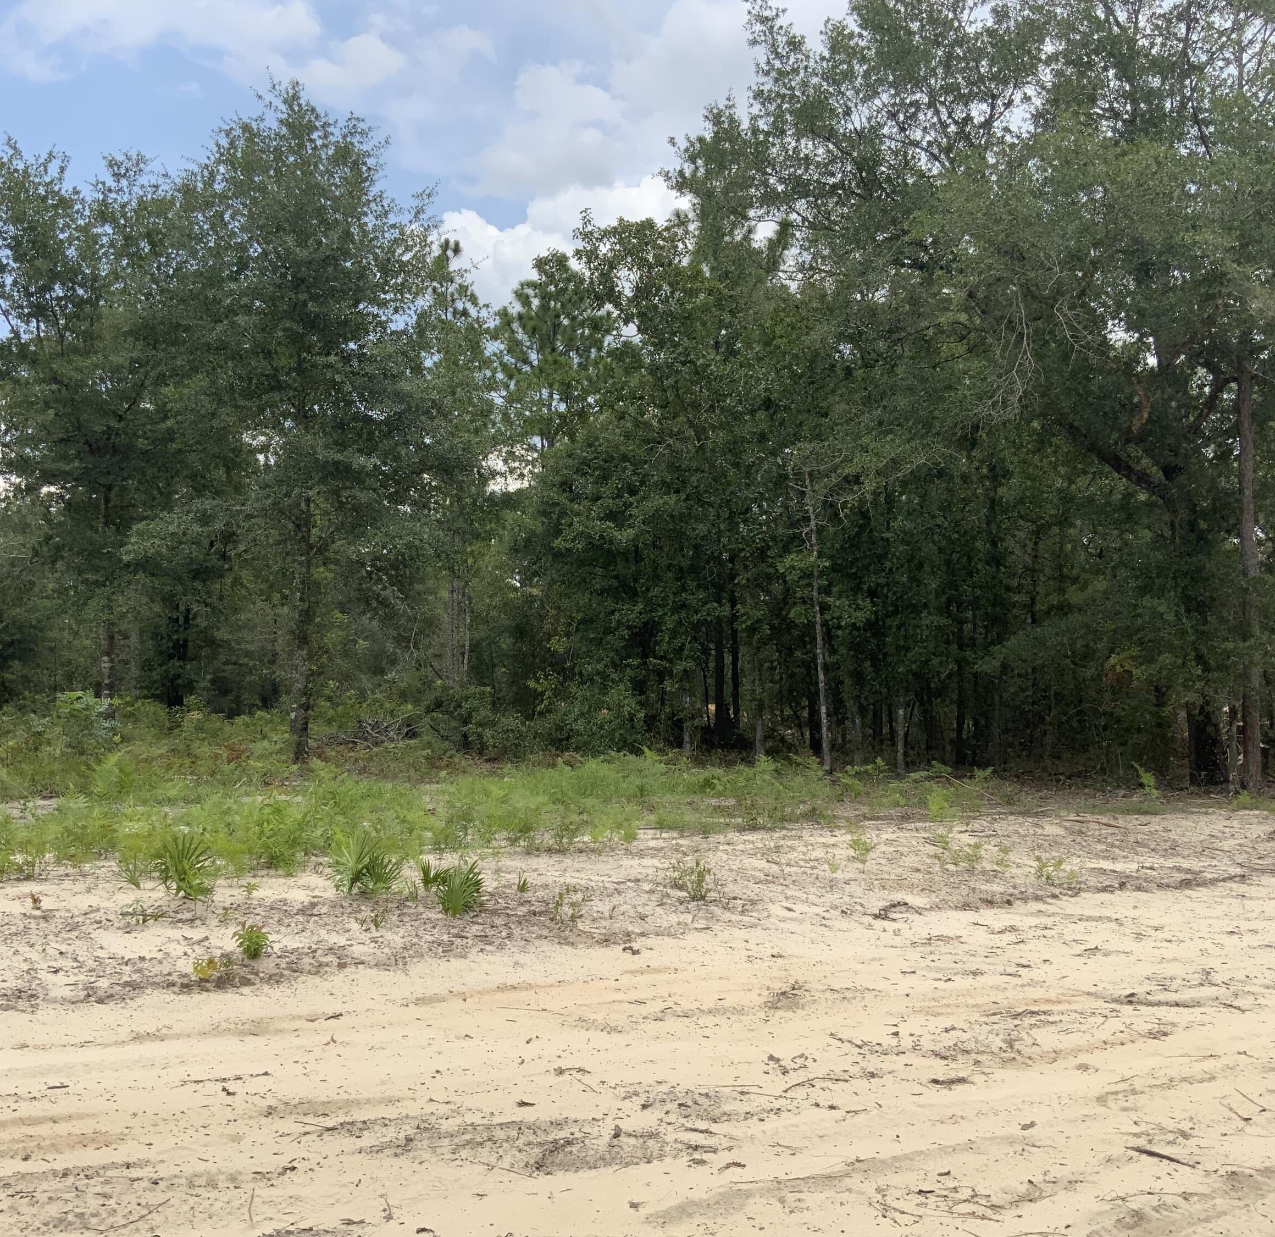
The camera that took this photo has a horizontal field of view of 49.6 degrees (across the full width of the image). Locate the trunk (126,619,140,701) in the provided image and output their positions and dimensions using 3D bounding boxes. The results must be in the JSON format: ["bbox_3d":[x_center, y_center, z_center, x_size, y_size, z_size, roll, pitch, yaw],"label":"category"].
[{"bbox_3d":[-12.014,0.999,32.990,0.200,1.969,0.200,-1,-3,0],"label":"trunk"}]

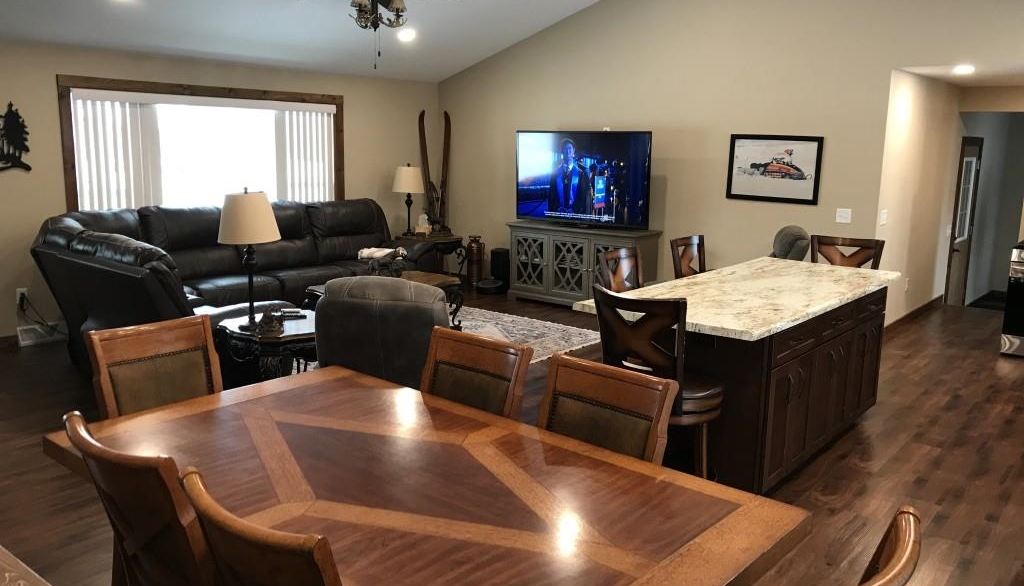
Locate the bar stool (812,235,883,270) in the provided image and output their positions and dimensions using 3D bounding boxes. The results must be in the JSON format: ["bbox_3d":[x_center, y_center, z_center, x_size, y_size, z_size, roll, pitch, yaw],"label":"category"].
[{"bbox_3d":[2.445,0.139,6.324,0.520,1.080,0.550,10,14,38],"label":"bar stool"}]

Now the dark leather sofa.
[{"bbox_3d":[-1.784,-0.151,7.367,2.436,1.064,4.047,9,13,39],"label":"dark leather sofa"}]

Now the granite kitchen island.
[{"bbox_3d":[1.374,0.418,4.734,0.951,0.928,2.324,9,13,38],"label":"granite kitchen island"}]

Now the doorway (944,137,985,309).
[{"bbox_3d":[5.336,-0.761,9.904,0.130,2.150,1.150,10,14,38],"label":"doorway"}]

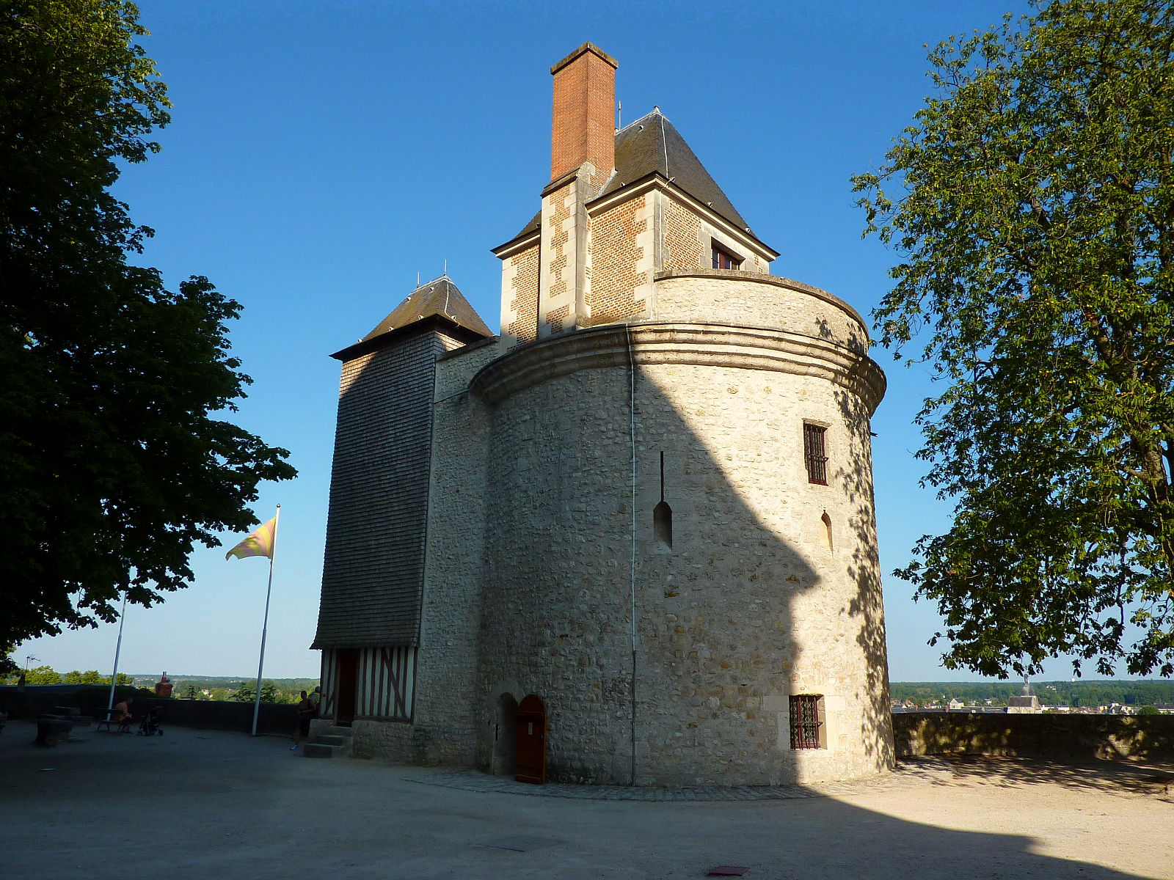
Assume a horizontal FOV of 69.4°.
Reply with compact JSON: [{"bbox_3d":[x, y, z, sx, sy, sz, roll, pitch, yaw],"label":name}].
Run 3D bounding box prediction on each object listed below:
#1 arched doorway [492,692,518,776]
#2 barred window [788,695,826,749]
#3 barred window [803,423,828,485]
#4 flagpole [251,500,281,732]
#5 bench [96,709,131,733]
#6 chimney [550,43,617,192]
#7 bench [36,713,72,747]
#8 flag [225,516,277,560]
[{"bbox_3d":[-1.684,6.670,19.206,0.400,1.820,0.980,12,-19,-34],"label":"arched doorway"},{"bbox_3d":[4.672,6.005,18.067,0.930,1.100,0.250,8,-17,-24],"label":"barred window"},{"bbox_3d":[5.366,0.341,19.959,0.720,1.440,0.260,10,-18,-30],"label":"barred window"},{"bbox_3d":[-12.092,6.656,32.028,0.150,8.610,0.150,6,-17,-19],"label":"flagpole"},{"bbox_3d":[-18.119,10.792,32.549,1.600,0.840,0.570,-11,-20,35],"label":"bench"},{"bbox_3d":[-0.086,-8.783,23.627,1.450,4.070,1.280,-14,-21,41],"label":"chimney"},{"bbox_3d":[-17.091,9.340,27.280,1.250,0.780,0.520,-10,-19,33],"label":"bench"},{"bbox_3d":[-12.913,3.729,32.508,1.600,1.693,0.450,6,-17,-19],"label":"flag"}]

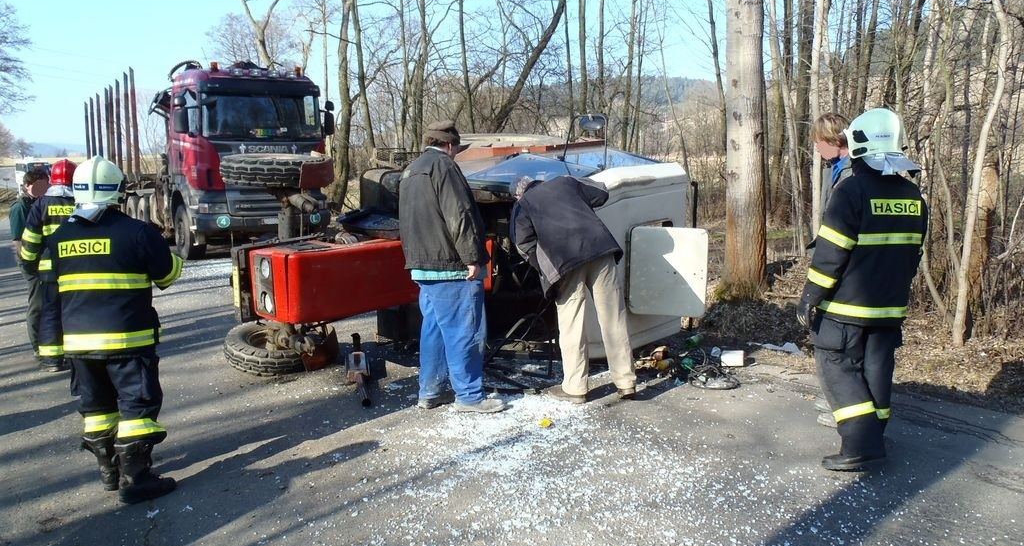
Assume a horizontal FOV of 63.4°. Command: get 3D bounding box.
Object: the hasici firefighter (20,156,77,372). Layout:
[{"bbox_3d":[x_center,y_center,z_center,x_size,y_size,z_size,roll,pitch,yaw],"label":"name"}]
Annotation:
[{"bbox_3d":[-3.857,-0.061,7.076,0.640,1.820,0.420,-4,8,-14],"label":"hasici firefighter"}]

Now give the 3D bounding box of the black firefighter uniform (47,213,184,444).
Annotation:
[{"bbox_3d":[-2.034,0.294,4.239,0.640,1.240,0.440,-2,8,0],"label":"black firefighter uniform"}]

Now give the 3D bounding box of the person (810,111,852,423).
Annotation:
[{"bbox_3d":[1.895,0.004,4.806,0.360,1.810,0.500,-2,8,0],"label":"person"}]

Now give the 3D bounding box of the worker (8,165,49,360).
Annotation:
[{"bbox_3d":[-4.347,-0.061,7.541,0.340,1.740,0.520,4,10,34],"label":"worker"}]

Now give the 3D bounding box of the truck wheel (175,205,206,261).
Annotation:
[{"bbox_3d":[-6.103,-0.787,15.700,0.320,1.050,1.050,-8,10,-37],"label":"truck wheel"}]

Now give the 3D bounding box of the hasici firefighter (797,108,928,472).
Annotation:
[{"bbox_3d":[1.775,0.099,4.196,0.600,1.830,0.440,-6,9,-28],"label":"hasici firefighter"}]

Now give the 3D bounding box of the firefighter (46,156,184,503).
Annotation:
[{"bbox_3d":[-2.029,0.289,4.238,0.640,1.790,0.460,-2,8,0],"label":"firefighter"}]

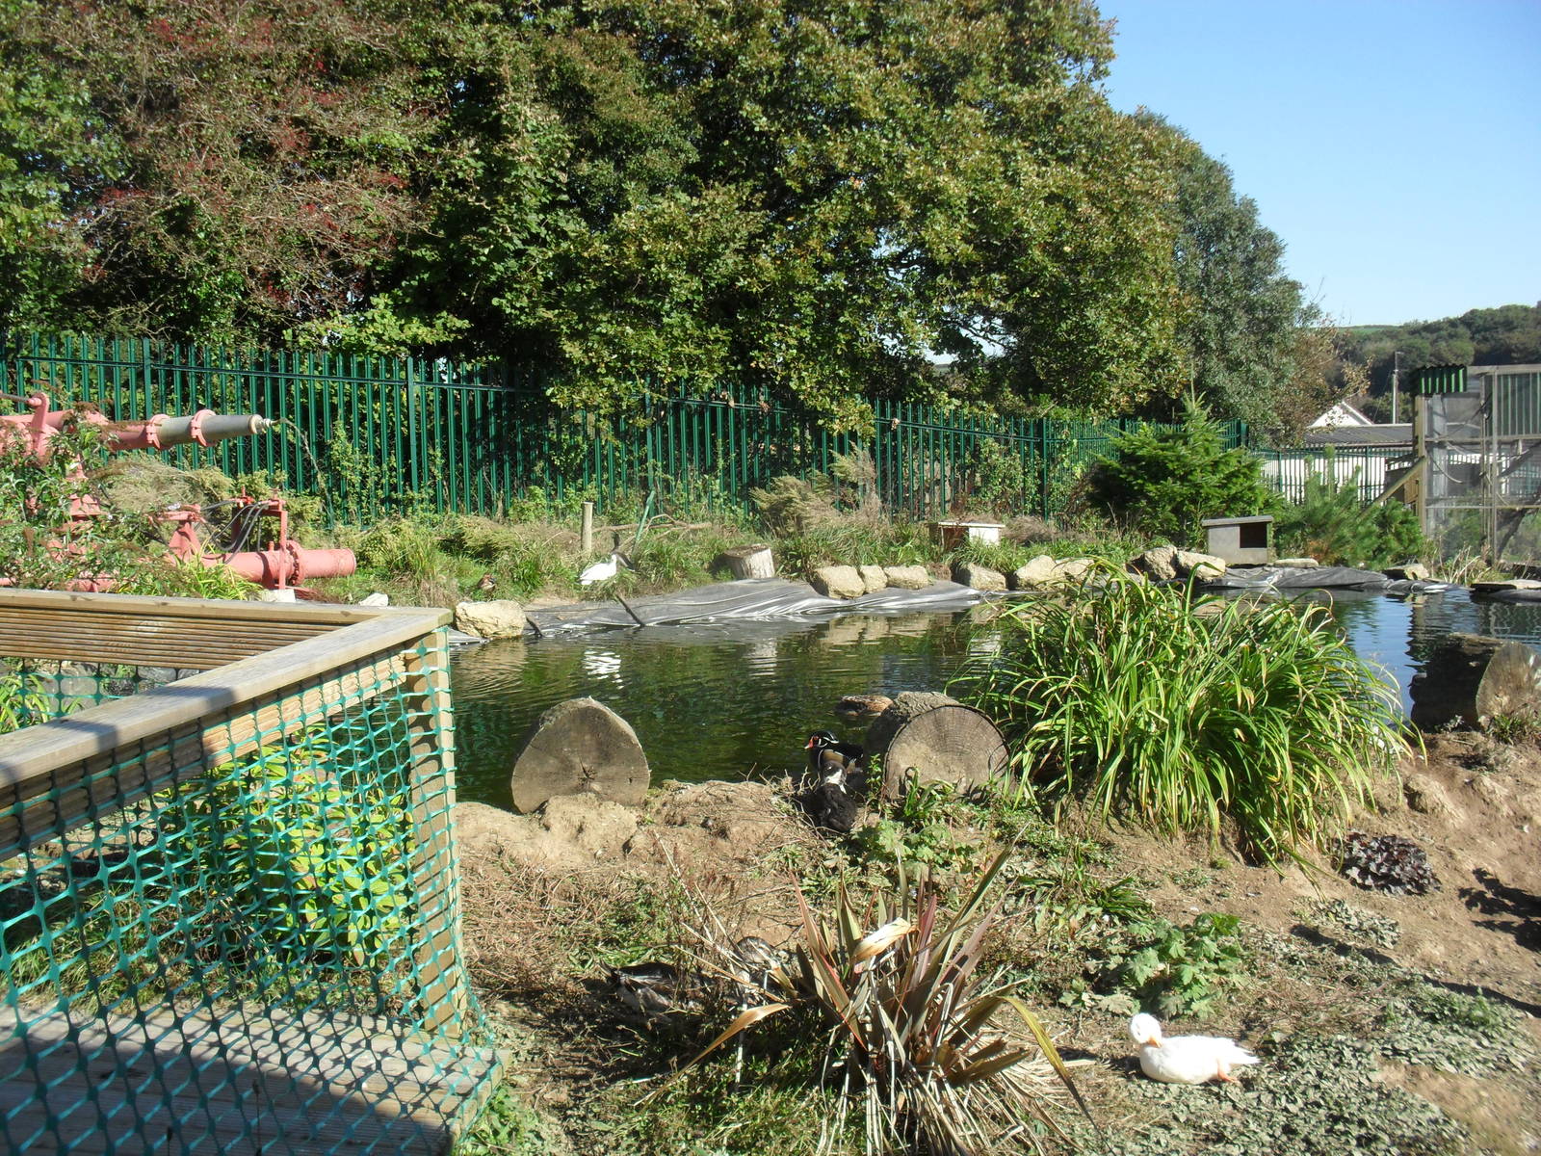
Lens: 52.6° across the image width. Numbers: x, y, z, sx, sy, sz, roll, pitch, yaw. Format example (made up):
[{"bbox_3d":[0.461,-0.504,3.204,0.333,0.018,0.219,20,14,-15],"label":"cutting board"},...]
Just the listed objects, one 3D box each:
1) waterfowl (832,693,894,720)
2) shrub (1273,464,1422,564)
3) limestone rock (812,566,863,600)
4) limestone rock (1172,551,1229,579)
[{"bbox_3d":[0.510,0.696,8.300,0.370,0.170,0.180,-1,5,-12],"label":"waterfowl"},{"bbox_3d":[6.757,-0.738,18.200,1.750,1.170,1.300,0,4,21],"label":"shrub"},{"bbox_3d":[0.692,0.043,16.000,0.550,0.340,0.420,-1,4,0],"label":"limestone rock"},{"bbox_3d":[4.751,-0.153,17.200,0.550,0.300,0.400,-1,4,0],"label":"limestone rock"}]

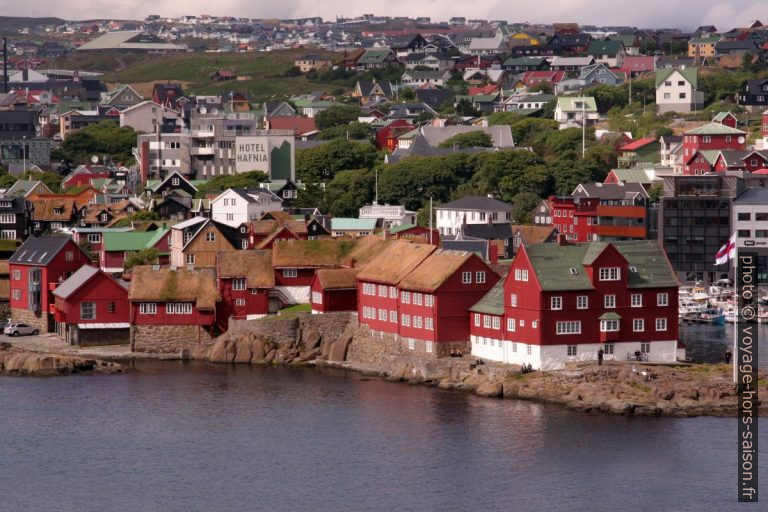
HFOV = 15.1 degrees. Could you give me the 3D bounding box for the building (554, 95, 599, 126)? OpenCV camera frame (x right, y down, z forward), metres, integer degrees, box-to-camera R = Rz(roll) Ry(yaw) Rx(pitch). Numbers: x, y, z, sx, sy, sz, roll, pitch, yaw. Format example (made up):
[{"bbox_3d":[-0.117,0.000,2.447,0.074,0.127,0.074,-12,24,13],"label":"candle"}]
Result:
[{"bbox_3d":[47.111,-35.413,710.000,9.300,7.200,7.600,-1,3,-8],"label":"building"}]

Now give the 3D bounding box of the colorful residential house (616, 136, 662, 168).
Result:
[{"bbox_3d":[58.067,-22.862,645.554,9.500,6.800,8.500,-1,3,-22],"label":"colorful residential house"}]

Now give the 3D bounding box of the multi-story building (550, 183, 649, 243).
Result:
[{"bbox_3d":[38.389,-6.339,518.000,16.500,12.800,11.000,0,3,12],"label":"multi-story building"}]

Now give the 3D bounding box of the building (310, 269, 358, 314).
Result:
[{"bbox_3d":[-5.653,4.190,353.005,5.000,5.200,4.900,-1,3,-19],"label":"building"}]

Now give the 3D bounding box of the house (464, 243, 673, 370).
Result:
[{"bbox_3d":[20.981,4.968,322.993,16.900,13.200,17.200,-1,3,-24],"label":"house"}]

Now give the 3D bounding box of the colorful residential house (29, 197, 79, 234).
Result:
[{"bbox_3d":[-52.905,-6.353,465.373,6.700,6.500,6.500,0,3,5],"label":"colorful residential house"}]

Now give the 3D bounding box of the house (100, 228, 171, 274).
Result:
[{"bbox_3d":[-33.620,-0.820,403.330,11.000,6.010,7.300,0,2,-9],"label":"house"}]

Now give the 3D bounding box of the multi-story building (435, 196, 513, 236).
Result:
[{"bbox_3d":[15.260,-6.560,492.170,7.300,7.050,13.300,-2,3,-33],"label":"multi-story building"}]

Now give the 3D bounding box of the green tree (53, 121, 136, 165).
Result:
[{"bbox_3d":[-55.192,-21.522,555.000,16.000,8.700,12.000,0,3,0],"label":"green tree"}]

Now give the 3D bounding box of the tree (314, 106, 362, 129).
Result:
[{"bbox_3d":[-9.570,-29.100,609.310,10.000,5.470,8.500,0,2,0],"label":"tree"}]

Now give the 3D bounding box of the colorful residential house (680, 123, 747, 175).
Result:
[{"bbox_3d":[67.090,-21.600,587.610,10.300,10.680,9.200,-1,3,-16],"label":"colorful residential house"}]

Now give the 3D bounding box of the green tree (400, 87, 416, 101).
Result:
[{"bbox_3d":[6.503,-43.130,770.000,4.200,3.800,4.000,0,3,0],"label":"green tree"}]

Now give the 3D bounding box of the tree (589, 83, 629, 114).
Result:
[{"bbox_3d":[48.750,-34.120,629.120,8.600,7.060,8.000,0,2,0],"label":"tree"}]

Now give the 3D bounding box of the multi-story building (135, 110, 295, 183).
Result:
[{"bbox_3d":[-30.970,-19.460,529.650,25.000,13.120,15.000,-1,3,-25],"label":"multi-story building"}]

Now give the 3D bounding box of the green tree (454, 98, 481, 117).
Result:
[{"bbox_3d":[20.148,-35.711,700.000,6.200,4.700,5.500,0,3,0],"label":"green tree"}]

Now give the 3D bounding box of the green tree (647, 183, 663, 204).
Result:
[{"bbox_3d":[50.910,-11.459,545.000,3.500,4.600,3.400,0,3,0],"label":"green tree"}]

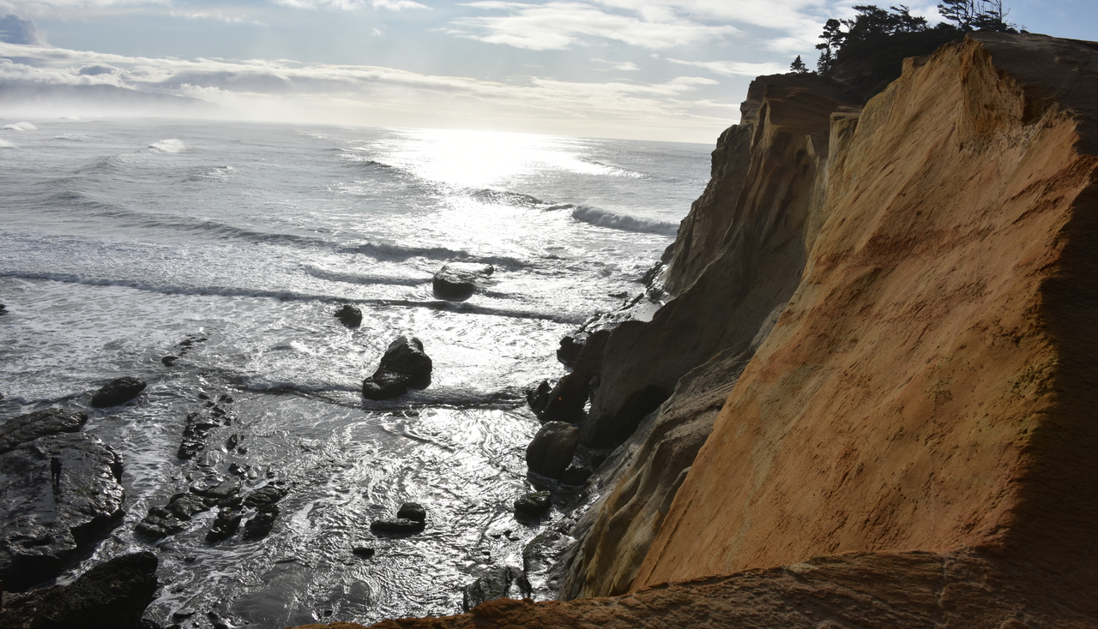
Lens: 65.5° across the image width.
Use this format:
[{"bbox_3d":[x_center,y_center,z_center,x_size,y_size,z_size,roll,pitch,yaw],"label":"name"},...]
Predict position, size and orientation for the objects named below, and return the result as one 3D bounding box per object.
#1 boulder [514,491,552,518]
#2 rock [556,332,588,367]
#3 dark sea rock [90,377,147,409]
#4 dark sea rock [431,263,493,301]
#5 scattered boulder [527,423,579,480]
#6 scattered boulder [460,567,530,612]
[{"bbox_3d":[-1.058,11.934,54.172,2.386,1.104,1.909,3,12,0],"label":"boulder"},{"bbox_3d":[2.664,3.773,88.637,3.791,3.131,3.222,3,12,0],"label":"rock"},{"bbox_3d":[-35.283,6.380,70.063,2.569,1.887,4.111,10,14,29],"label":"dark sea rock"},{"bbox_3d":[-12.339,-4.718,121.971,8.518,4.370,6.814,3,12,0],"label":"dark sea rock"},{"bbox_3d":[0.270,9.511,59.883,3.807,3.604,3.350,3,12,0],"label":"scattered boulder"},{"bbox_3d":[-2.623,13.879,42.347,3.316,2.050,2.819,3,12,0],"label":"scattered boulder"}]

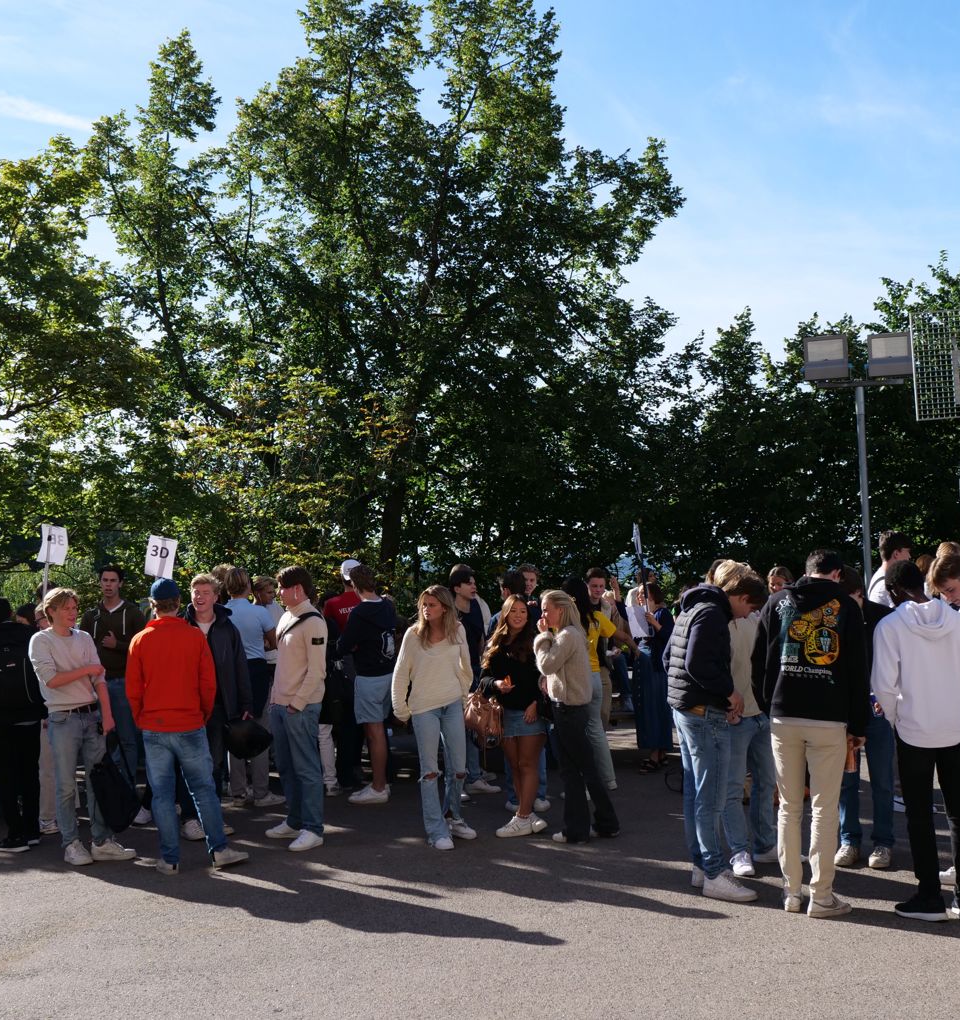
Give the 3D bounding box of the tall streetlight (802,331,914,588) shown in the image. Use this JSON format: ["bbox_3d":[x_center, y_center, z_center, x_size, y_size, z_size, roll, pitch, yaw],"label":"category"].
[{"bbox_3d":[4.279,0.178,13.927,1.216,4.315,0.420,-3,-4,8],"label":"tall streetlight"}]

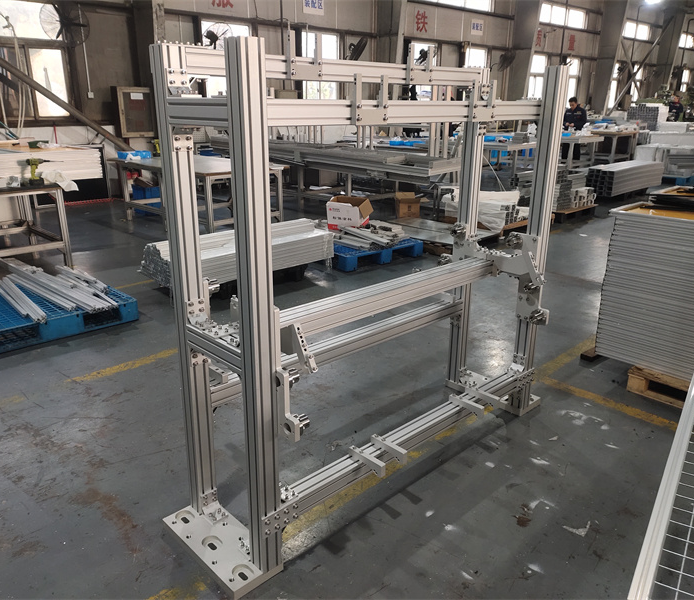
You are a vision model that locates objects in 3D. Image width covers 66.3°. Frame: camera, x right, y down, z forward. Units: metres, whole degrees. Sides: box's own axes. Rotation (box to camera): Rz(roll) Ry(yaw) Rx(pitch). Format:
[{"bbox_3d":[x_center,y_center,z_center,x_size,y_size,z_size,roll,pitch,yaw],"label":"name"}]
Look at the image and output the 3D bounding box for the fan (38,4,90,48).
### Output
[{"bbox_3d":[-4.358,-4.250,8.199,0.670,0.700,0.400,-11,31,-27],"label":"fan"}]

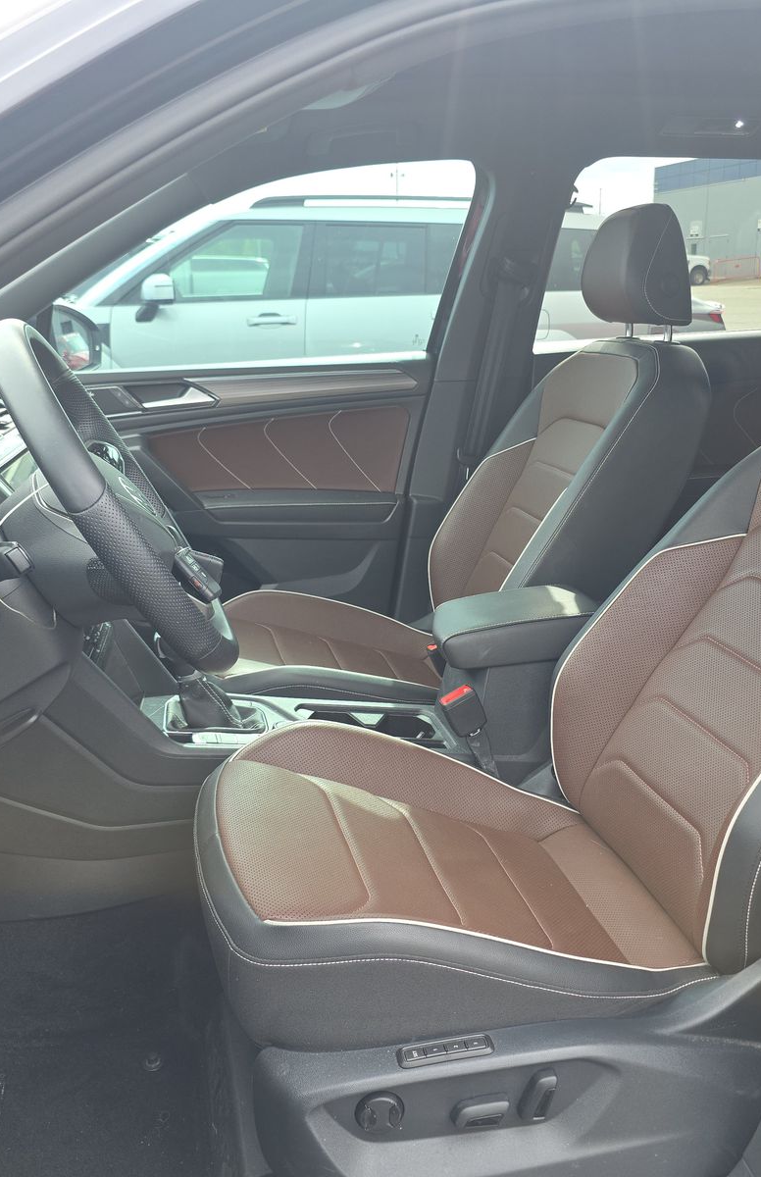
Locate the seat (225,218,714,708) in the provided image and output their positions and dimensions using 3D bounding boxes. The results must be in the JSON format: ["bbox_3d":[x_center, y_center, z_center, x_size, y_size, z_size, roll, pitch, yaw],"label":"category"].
[{"bbox_3d":[0.078,-0.217,1.754,0.870,0.790,0.540,-5,18,-13],"label":"seat"}]

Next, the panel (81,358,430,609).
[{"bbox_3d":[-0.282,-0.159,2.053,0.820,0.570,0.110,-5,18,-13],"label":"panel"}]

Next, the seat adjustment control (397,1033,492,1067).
[{"bbox_3d":[0.056,0.398,0.899,0.088,0.022,0.012,-5,-12,-13],"label":"seat adjustment control"}]

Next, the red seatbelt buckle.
[{"bbox_3d":[0.113,0.163,1.396,0.050,0.057,0.028,-33,21,-3],"label":"red seatbelt buckle"}]

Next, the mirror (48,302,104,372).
[{"bbox_3d":[-0.648,-0.514,2.131,0.130,0.145,0.220,-2,17,0],"label":"mirror"}]

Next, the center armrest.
[{"bbox_3d":[0.194,0.046,1.488,0.240,0.068,0.160,-5,18,-13],"label":"center armrest"}]

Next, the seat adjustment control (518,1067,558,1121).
[{"bbox_3d":[0.139,0.446,0.919,0.021,0.046,0.022,16,12,-18],"label":"seat adjustment control"}]

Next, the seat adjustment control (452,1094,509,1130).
[{"bbox_3d":[0.087,0.457,0.909,0.050,0.024,0.022,-5,18,-13],"label":"seat adjustment control"}]

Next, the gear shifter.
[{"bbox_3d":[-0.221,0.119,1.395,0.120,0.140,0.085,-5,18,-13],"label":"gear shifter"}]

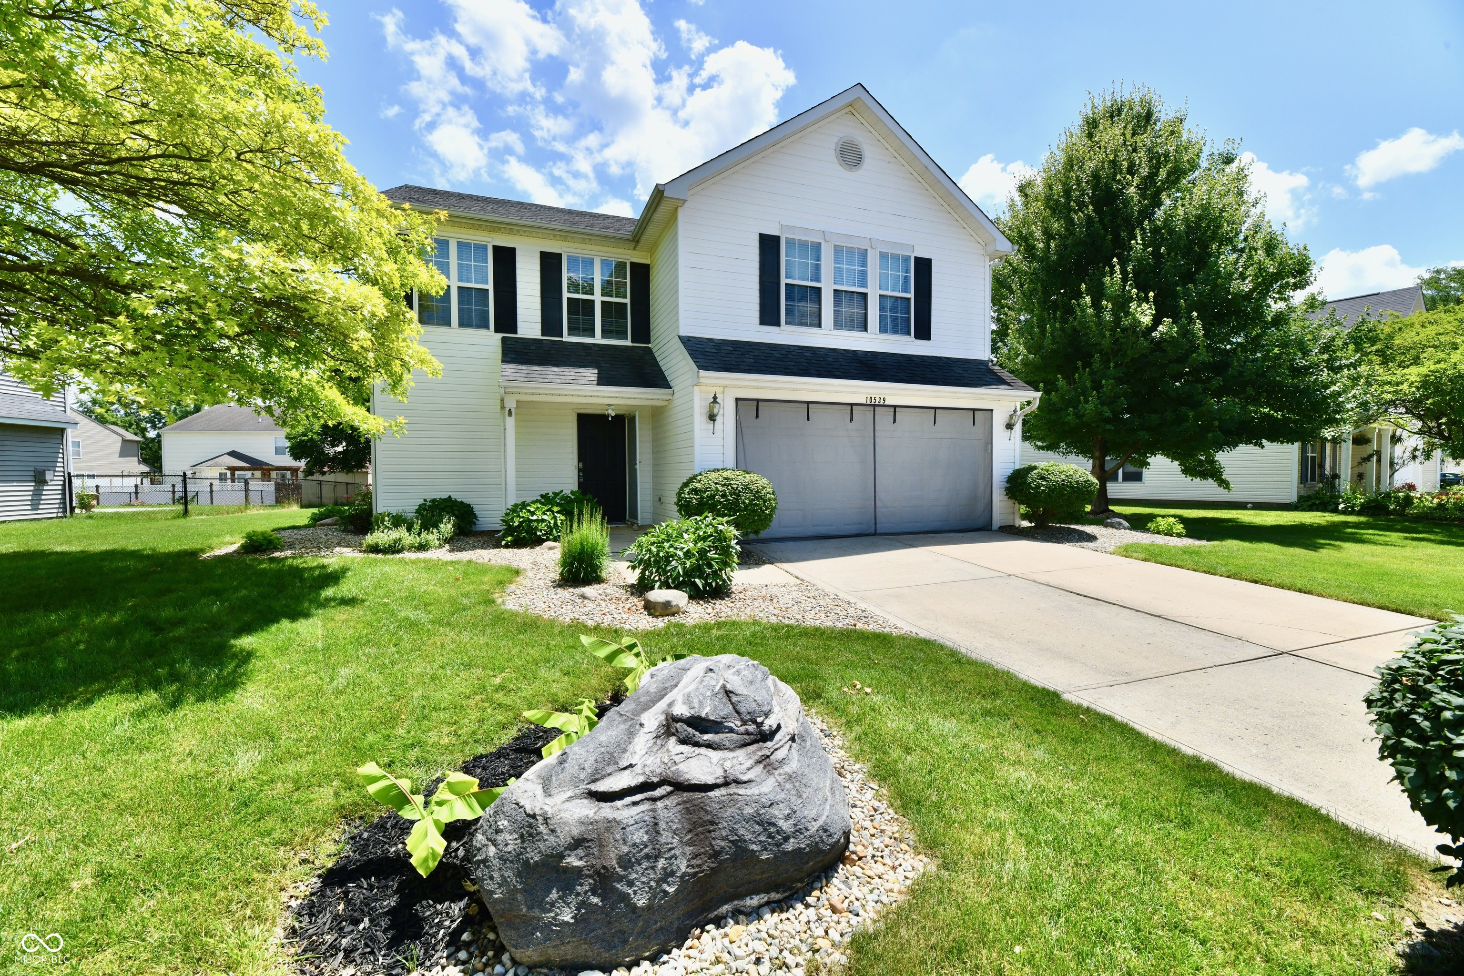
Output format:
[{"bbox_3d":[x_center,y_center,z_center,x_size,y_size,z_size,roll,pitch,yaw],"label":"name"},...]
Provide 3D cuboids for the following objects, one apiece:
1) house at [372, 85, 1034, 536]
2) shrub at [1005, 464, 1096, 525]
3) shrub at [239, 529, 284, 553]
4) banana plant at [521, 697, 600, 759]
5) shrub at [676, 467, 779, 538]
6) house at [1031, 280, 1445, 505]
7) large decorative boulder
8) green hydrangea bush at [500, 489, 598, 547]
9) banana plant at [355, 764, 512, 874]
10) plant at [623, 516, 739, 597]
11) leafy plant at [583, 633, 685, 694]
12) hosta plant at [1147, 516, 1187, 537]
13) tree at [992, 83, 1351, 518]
[{"bbox_3d":[-1.582,-3.198,13.628,11.350,7.700,11.800,-1,2,-20],"label":"house"},{"bbox_3d":[5.620,0.130,10.000,1.380,1.130,1.350,-1,2,-20],"label":"shrub"},{"bbox_3d":[-6.280,0.710,7.600,0.480,0.310,0.480,-1,2,-20],"label":"shrub"},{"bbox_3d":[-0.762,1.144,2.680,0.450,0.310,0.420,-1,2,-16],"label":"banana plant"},{"bbox_3d":[-0.068,0.296,7.500,1.340,1.050,1.300,0,1,-1],"label":"shrub"},{"bbox_3d":[21.800,-3.404,26.300,15.000,7.600,13.000,-1,2,-30],"label":"house"},{"bbox_3d":[-0.265,1.025,2.120,1.280,0.650,0.860,-1,2,-24],"label":"large decorative boulder"},{"bbox_3d":[-2.914,0.414,9.150,1.450,0.820,1.350,-1,2,-18],"label":"green hydrangea bush"},{"bbox_3d":[-1.035,1.143,1.970,0.520,0.330,0.460,-1,2,-28],"label":"banana plant"},{"bbox_3d":[-0.515,0.635,5.900,1.150,0.740,1.100,0,1,0],"label":"plant"},{"bbox_3d":[-0.550,1.067,3.320,0.620,0.380,0.520,0,2,-10],"label":"leafy plant"},{"bbox_3d":[7.370,0.660,9.650,0.530,0.330,0.530,-1,2,-20],"label":"hosta plant"},{"bbox_3d":[10.707,-4.818,14.700,7.800,10.900,7.800,1,2,36],"label":"tree"}]

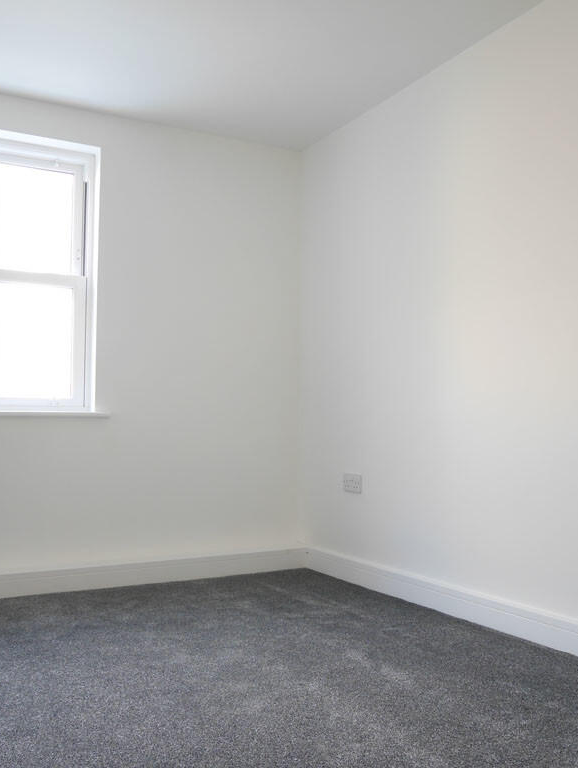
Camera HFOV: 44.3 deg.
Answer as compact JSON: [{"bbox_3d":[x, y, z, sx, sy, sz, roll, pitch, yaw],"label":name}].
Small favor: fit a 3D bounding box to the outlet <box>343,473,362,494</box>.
[{"bbox_3d":[0.309,0.487,3.473,0.012,0.086,0.146,2,-4,-28],"label":"outlet"}]

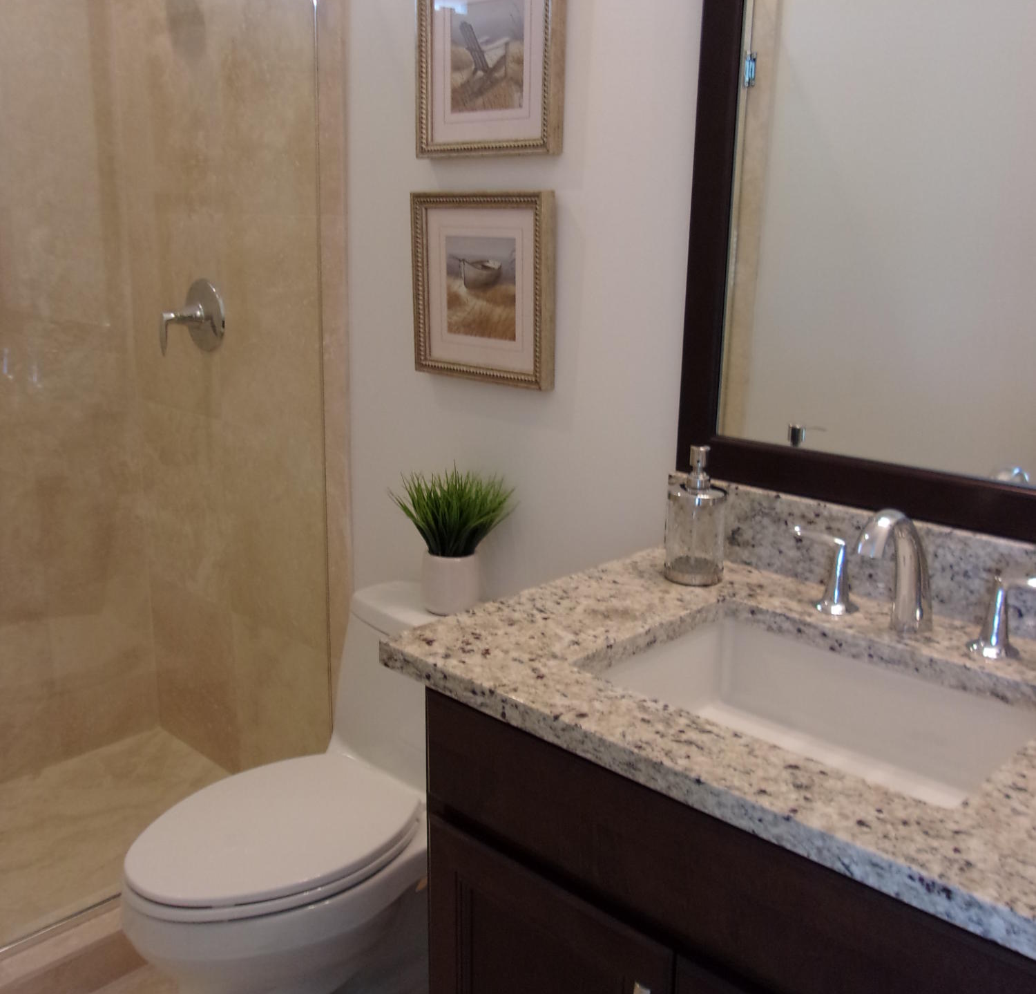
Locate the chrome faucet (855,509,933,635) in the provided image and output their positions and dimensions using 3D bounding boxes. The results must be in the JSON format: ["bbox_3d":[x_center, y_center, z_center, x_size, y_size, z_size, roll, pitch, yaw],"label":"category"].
[{"bbox_3d":[0.441,0.091,1.253,0.050,0.161,0.162,14,19,42],"label":"chrome faucet"}]

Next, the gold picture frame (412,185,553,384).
[{"bbox_3d":[-0.065,-0.355,1.830,0.309,0.311,0.032,14,19,42],"label":"gold picture frame"}]

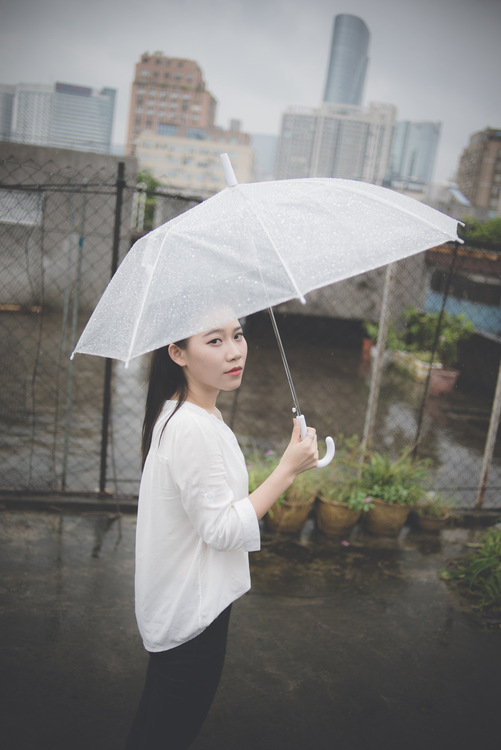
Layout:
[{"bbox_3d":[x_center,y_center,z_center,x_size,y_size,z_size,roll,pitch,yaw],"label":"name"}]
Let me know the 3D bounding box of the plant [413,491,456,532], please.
[{"bbox_3d":[1.207,0.891,4.820,0.286,0.237,0.271,7,10,0],"label":"plant"}]

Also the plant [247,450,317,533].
[{"bbox_3d":[0.179,0.702,4.500,0.434,0.451,0.412,7,10,0],"label":"plant"}]

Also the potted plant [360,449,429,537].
[{"bbox_3d":[0.900,0.732,4.650,0.429,0.510,0.407,7,10,0],"label":"potted plant"}]

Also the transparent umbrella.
[{"bbox_3d":[0.059,-0.140,1.743,0.960,0.776,0.980,-17,11,4],"label":"transparent umbrella"}]

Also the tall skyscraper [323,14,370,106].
[{"bbox_3d":[86.057,-245.003,772.294,43.000,255.000,43.000,7,10,0],"label":"tall skyscraper"}]

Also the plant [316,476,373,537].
[{"bbox_3d":[0.576,0.806,4.550,0.349,0.327,0.332,7,10,0],"label":"plant"}]

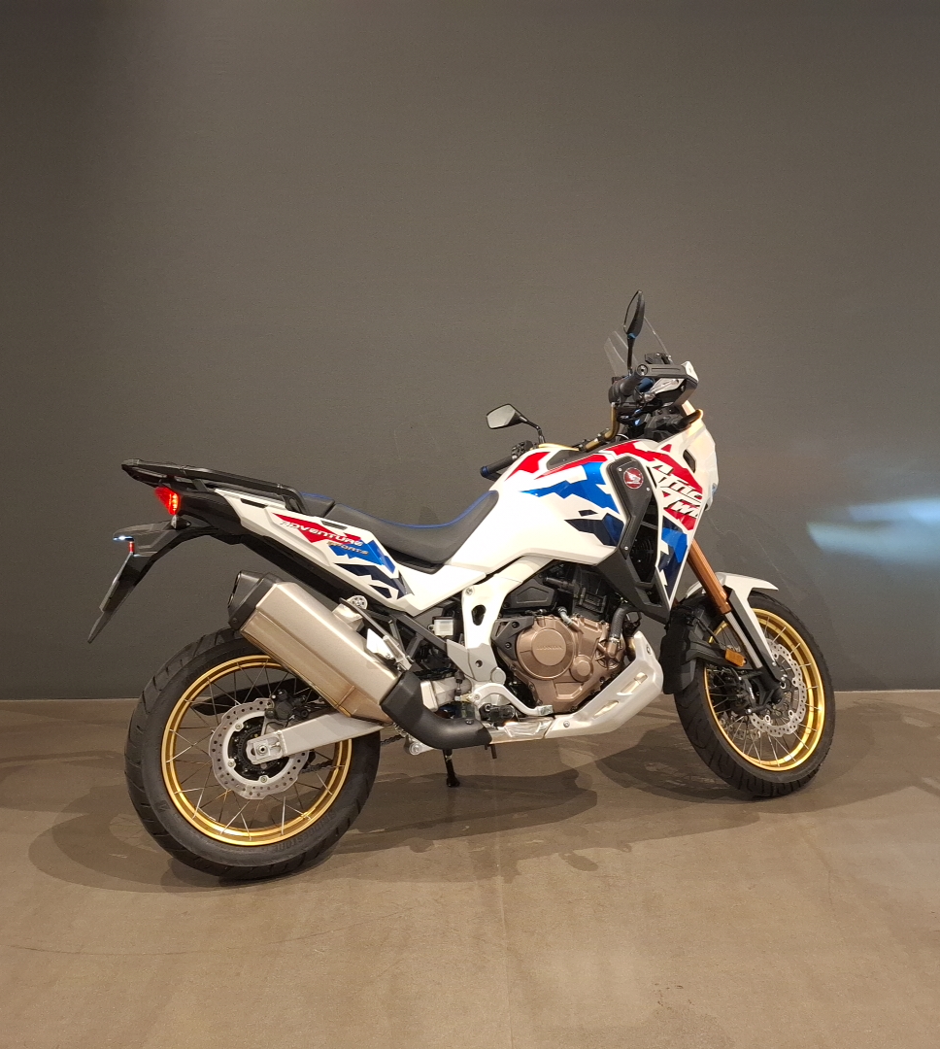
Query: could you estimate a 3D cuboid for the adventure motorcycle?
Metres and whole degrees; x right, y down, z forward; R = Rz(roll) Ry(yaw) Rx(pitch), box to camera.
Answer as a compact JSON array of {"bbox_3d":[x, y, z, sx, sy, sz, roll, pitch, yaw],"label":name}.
[{"bbox_3d":[0.066,0.097,2.849,2.295,1.500,0.910,-3,9,-18],"label":"adventure motorcycle"}]

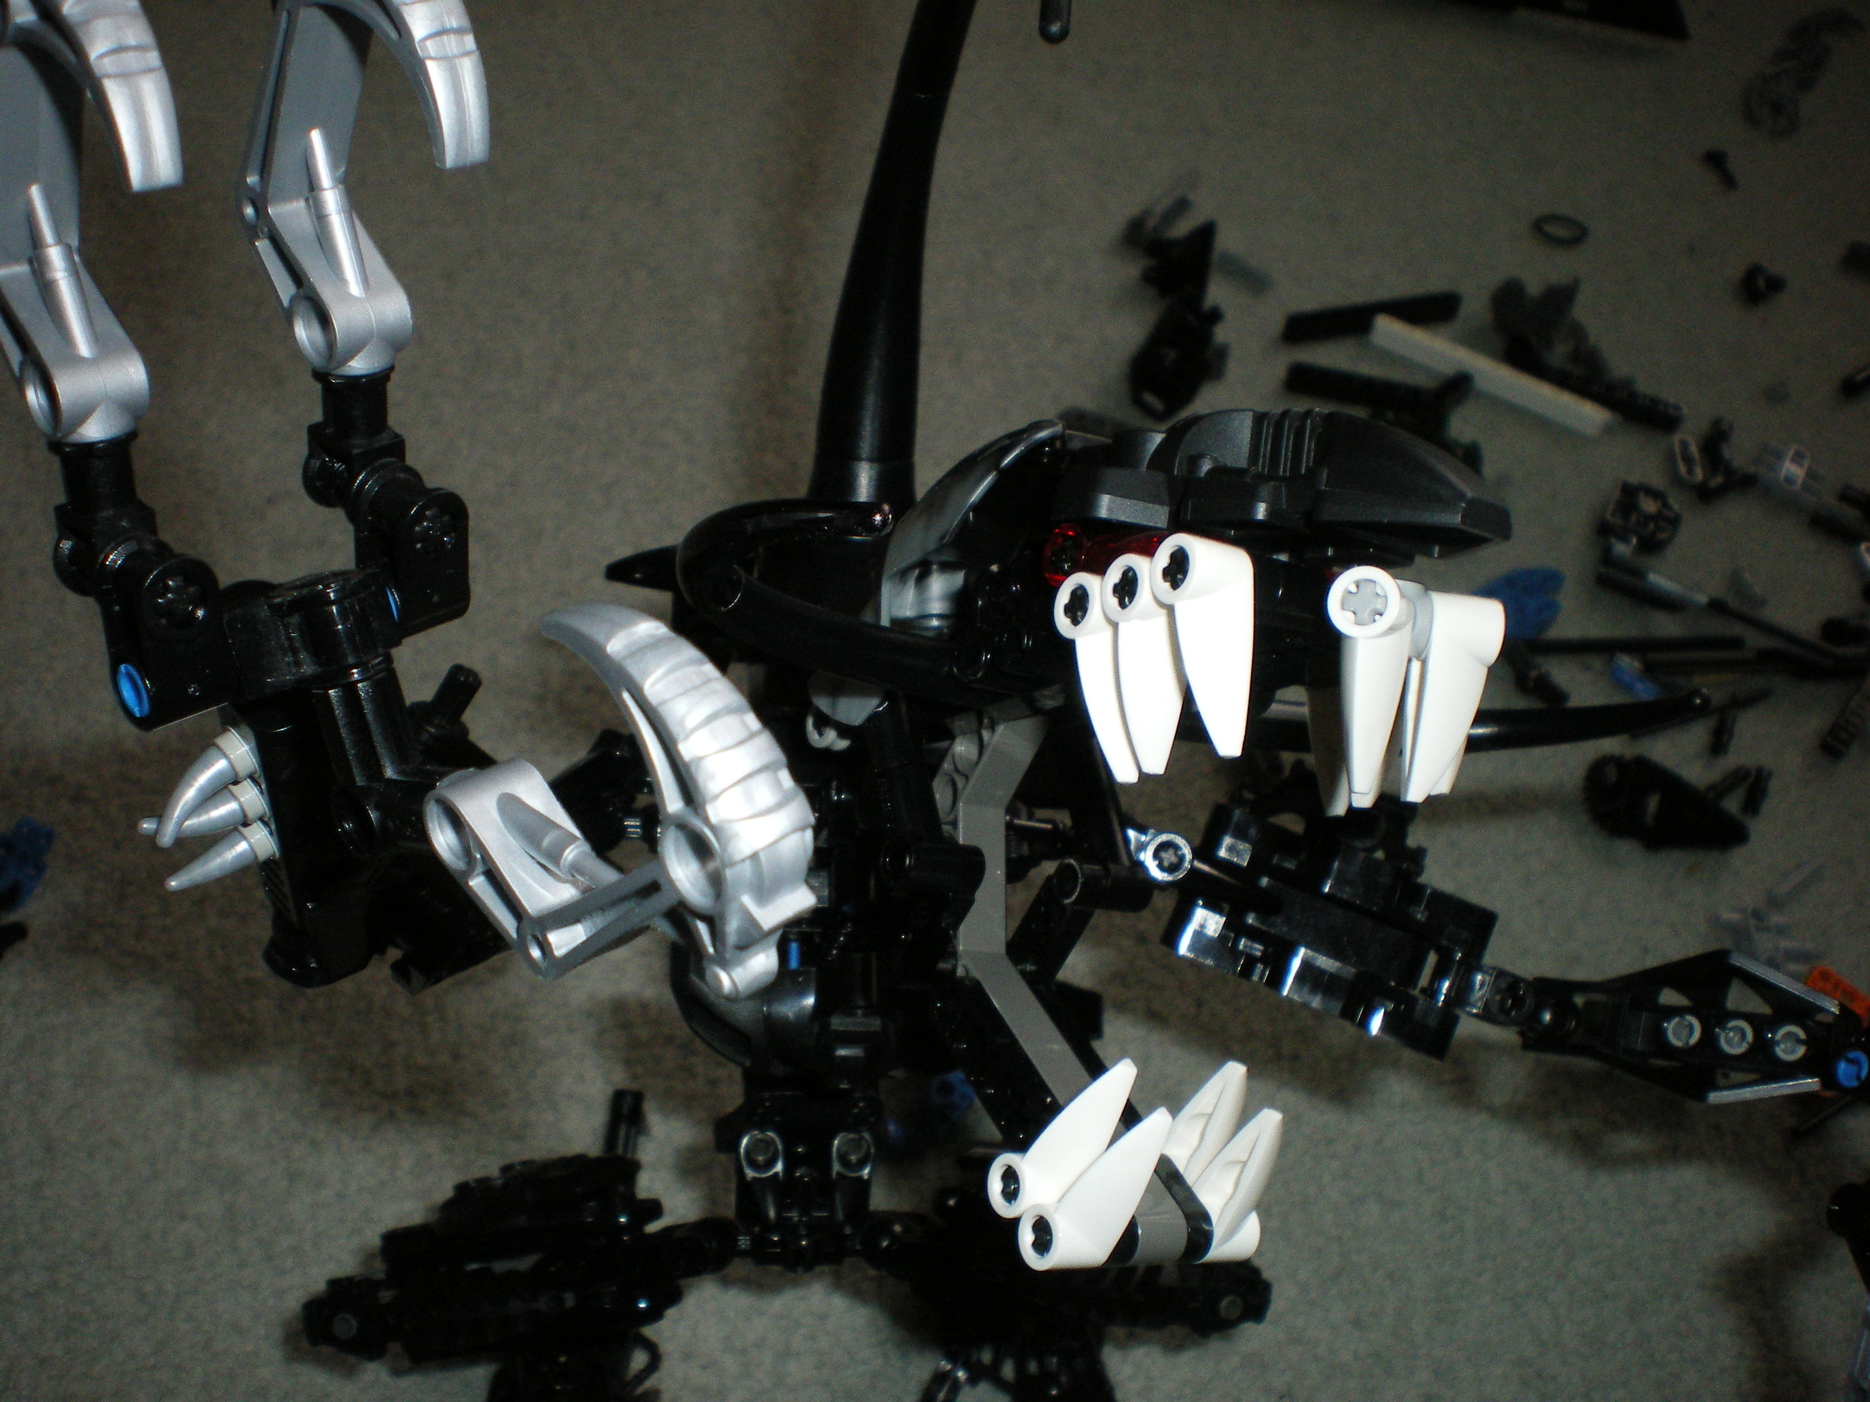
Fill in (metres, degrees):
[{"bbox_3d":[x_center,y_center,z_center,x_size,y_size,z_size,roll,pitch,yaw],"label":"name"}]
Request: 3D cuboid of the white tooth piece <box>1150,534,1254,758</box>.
[{"bbox_3d":[0.029,-0.006,0.208,0.008,0.025,0.008,-1,0,-30],"label":"white tooth piece"}]

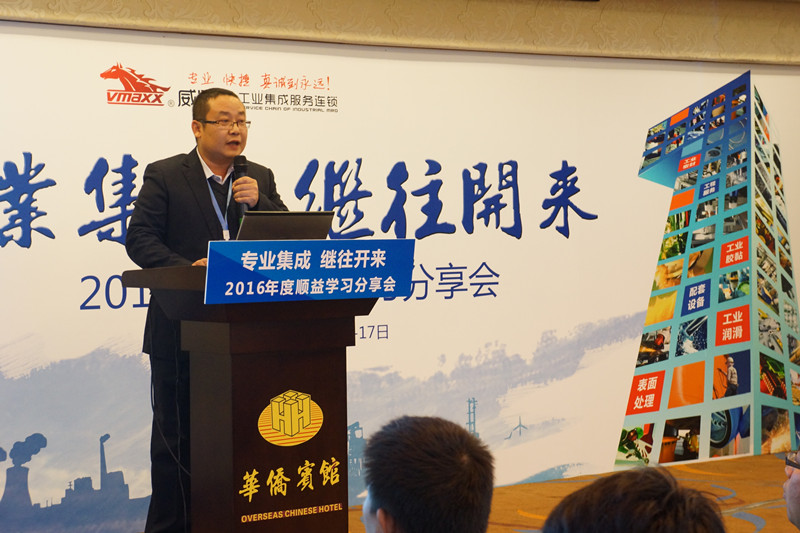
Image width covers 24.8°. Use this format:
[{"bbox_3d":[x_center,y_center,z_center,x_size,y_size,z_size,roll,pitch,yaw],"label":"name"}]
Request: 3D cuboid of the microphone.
[{"bbox_3d":[-0.544,-0.264,6.300,0.050,0.248,0.050,-2,-14,-5],"label":"microphone"}]

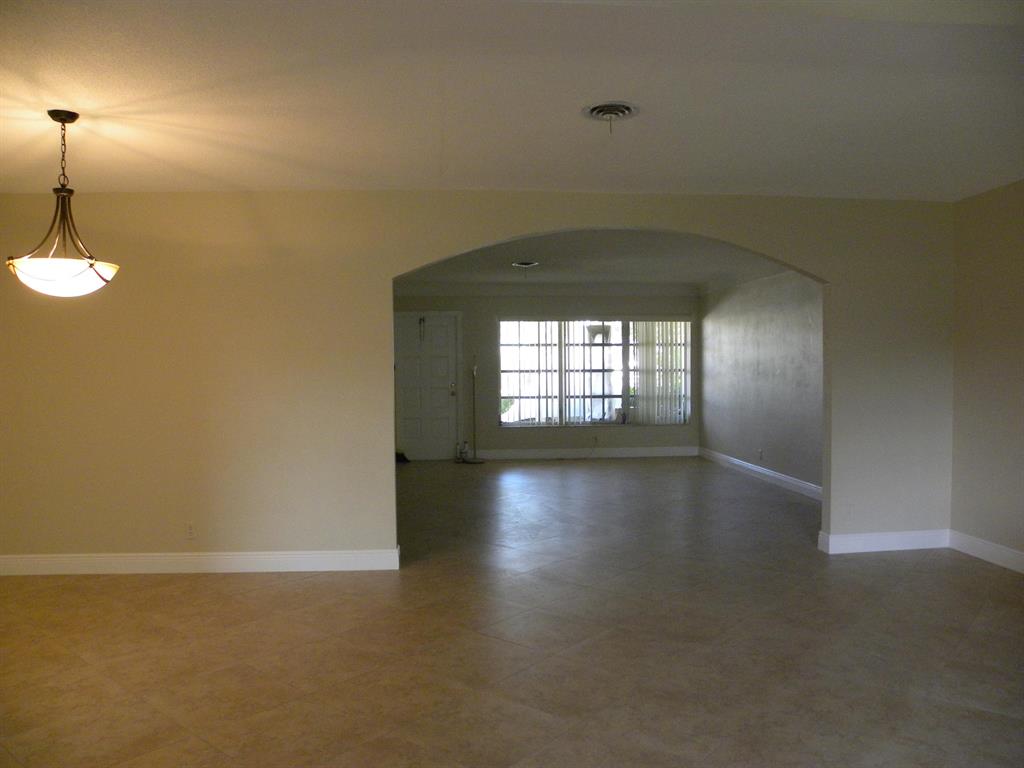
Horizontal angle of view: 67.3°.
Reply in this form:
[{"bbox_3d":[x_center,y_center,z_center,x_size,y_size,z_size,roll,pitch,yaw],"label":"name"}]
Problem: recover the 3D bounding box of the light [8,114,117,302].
[{"bbox_3d":[-1.982,-0.795,3.400,0.430,0.800,0.430,-1,2,-5],"label":"light"}]

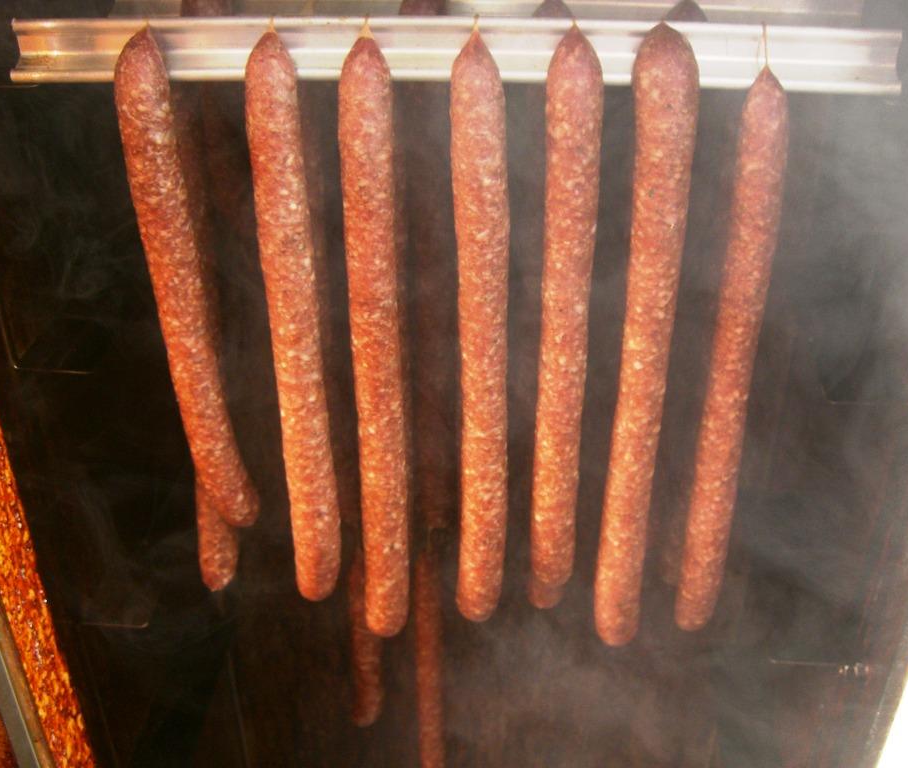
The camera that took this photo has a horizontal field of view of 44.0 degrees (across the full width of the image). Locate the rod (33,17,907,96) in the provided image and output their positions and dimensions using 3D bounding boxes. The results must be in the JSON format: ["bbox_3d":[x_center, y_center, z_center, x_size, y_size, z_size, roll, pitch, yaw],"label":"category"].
[{"bbox_3d":[0.002,-0.196,0.672,0.515,0.036,0.032,1,31,1],"label":"rod"}]

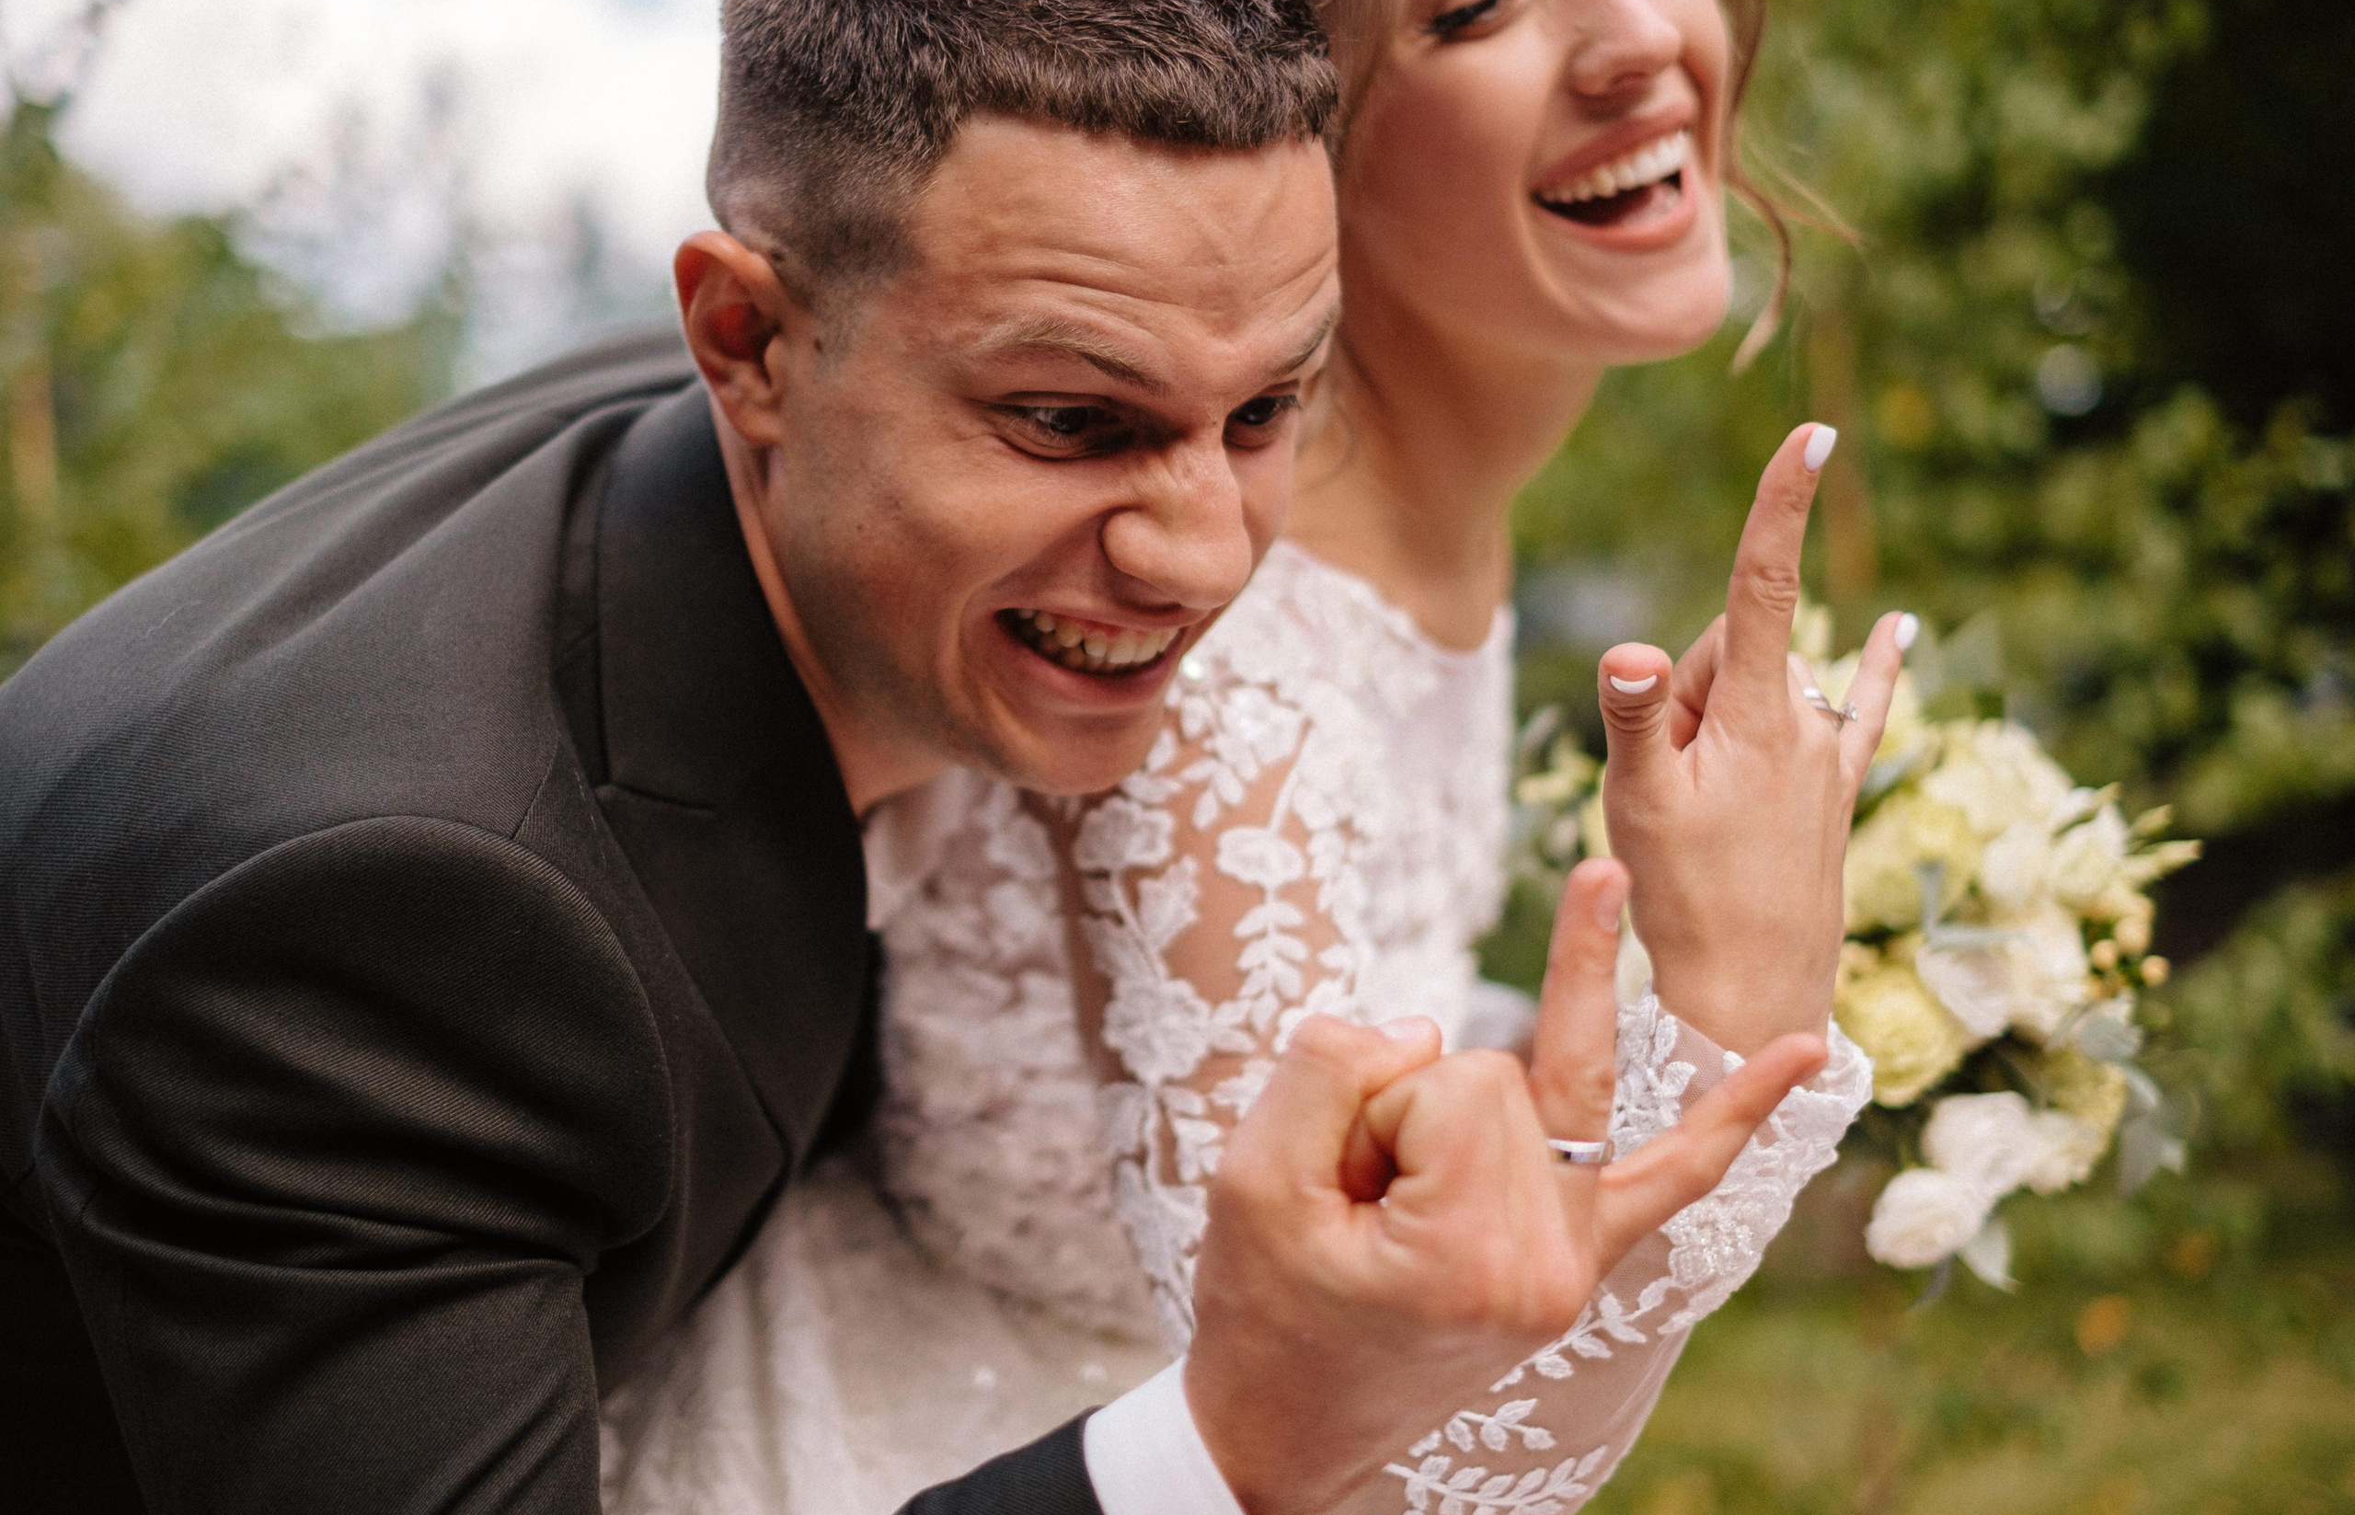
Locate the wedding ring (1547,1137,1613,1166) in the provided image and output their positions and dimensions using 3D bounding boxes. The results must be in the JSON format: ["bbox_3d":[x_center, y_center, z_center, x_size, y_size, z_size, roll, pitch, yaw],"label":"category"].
[{"bbox_3d":[0.093,0.094,0.825,0.021,0.005,0.021,4,-1,6],"label":"wedding ring"}]

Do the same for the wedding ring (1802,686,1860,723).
[{"bbox_3d":[0.168,-0.010,0.920,0.022,0.020,0.006,-29,43,8],"label":"wedding ring"}]

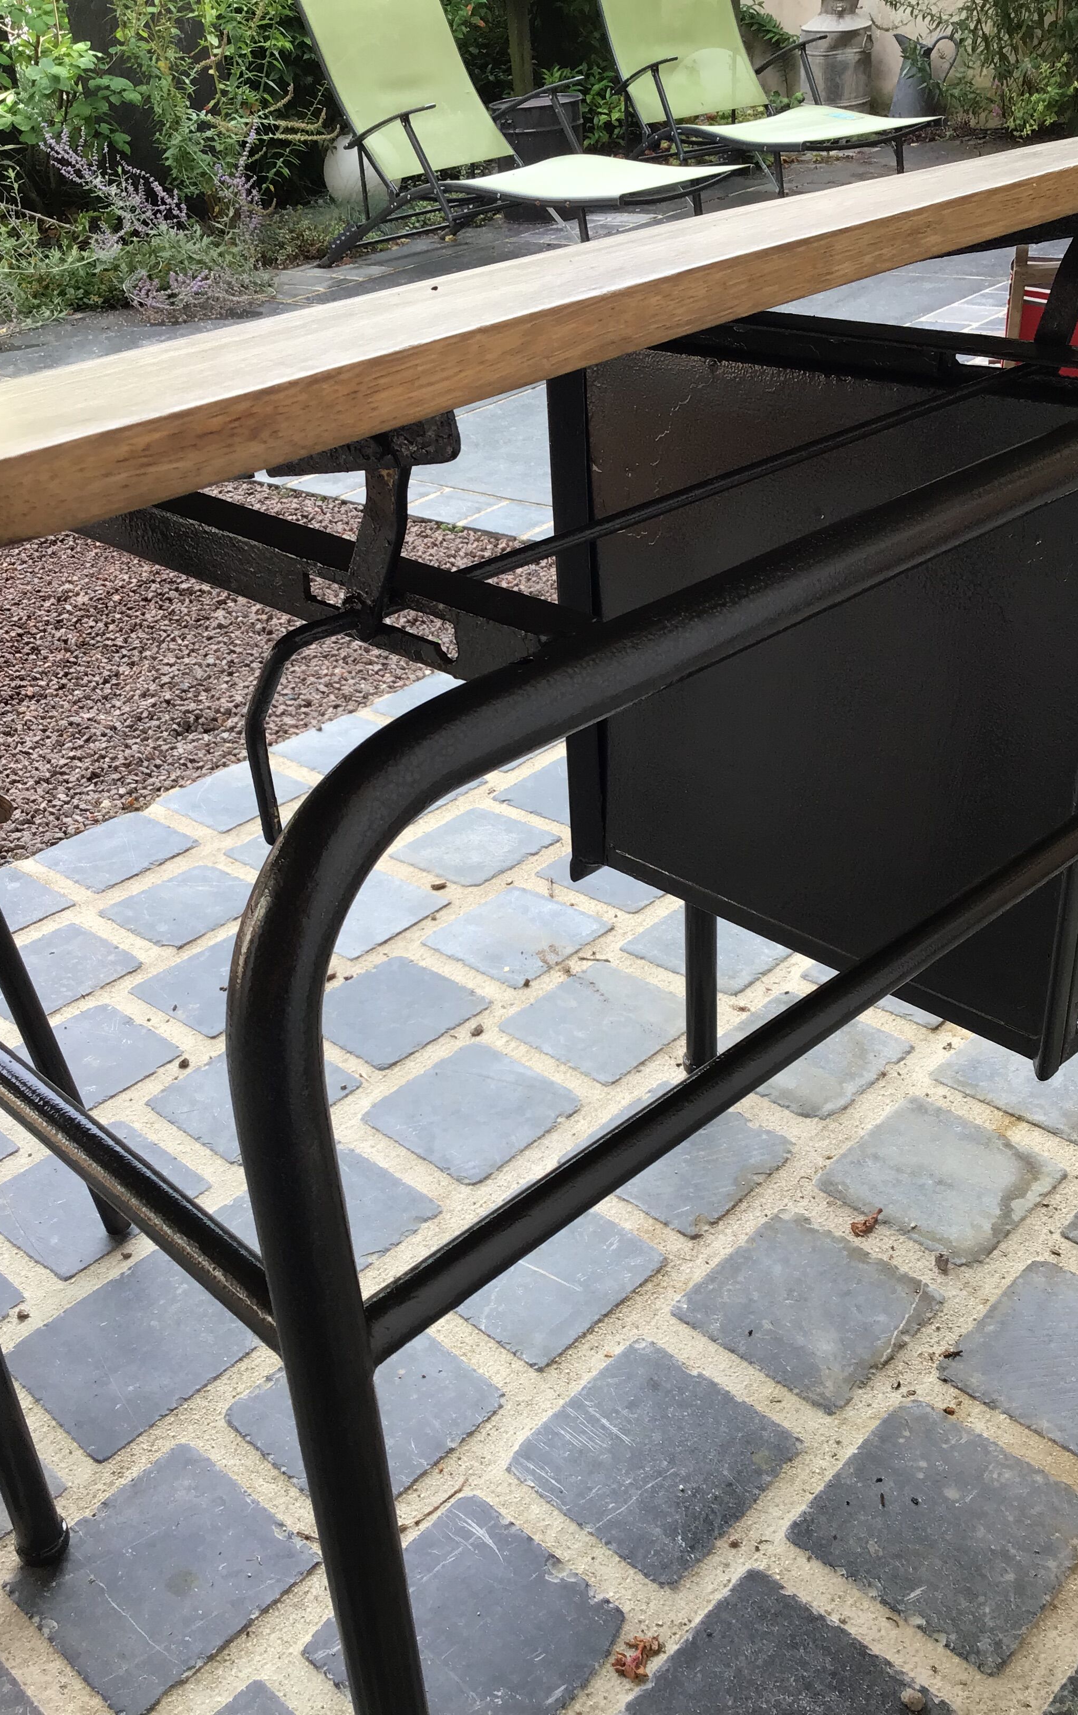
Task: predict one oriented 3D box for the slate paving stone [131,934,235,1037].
[{"bbox_3d":[-0.309,0.137,1.530,0.137,0.025,0.137,22,38,39],"label":"slate paving stone"}]

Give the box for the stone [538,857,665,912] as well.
[{"bbox_3d":[0.101,0.024,1.772,0.145,0.030,0.146,22,38,39],"label":"stone"}]

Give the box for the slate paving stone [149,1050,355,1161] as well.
[{"bbox_3d":[-0.265,0.234,1.445,0.141,0.030,0.147,22,38,38],"label":"slate paving stone"}]

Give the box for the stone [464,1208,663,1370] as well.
[{"bbox_3d":[-0.002,0.337,1.226,0.152,0.030,0.150,23,39,39],"label":"stone"}]

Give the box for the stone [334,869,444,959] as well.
[{"bbox_3d":[-0.189,0.068,1.639,0.137,0.025,0.138,22,38,39],"label":"stone"}]

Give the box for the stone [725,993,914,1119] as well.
[{"bbox_3d":[0.237,0.184,1.369,0.136,0.025,0.137,22,38,39],"label":"stone"}]

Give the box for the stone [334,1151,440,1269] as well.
[{"bbox_3d":[-0.172,0.295,1.224,0.141,0.025,0.137,22,38,39],"label":"stone"}]

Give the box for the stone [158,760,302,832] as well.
[{"bbox_3d":[-0.390,-0.067,2.001,0.139,0.030,0.151,22,39,39],"label":"stone"}]

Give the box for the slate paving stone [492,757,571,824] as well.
[{"bbox_3d":[0.038,-0.069,1.855,0.137,0.025,0.140,22,38,39],"label":"slate paving stone"}]

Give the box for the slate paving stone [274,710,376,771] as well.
[{"bbox_3d":[-0.264,-0.142,2.119,0.143,0.030,0.150,23,39,39],"label":"slate paving stone"}]

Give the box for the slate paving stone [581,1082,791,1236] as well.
[{"bbox_3d":[0.122,0.269,1.331,0.144,0.030,0.150,23,39,39],"label":"slate paving stone"}]

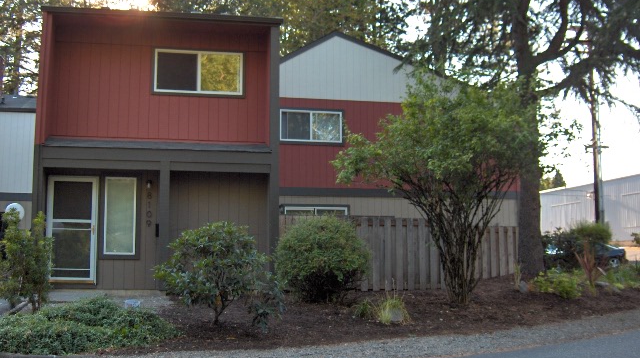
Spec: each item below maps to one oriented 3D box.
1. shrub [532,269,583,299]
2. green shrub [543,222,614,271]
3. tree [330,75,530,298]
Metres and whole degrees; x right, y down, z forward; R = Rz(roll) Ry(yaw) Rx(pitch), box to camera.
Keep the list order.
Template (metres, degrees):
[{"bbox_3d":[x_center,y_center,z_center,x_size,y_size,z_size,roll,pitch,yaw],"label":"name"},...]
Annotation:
[{"bbox_3d":[5.500,2.443,16.700,1.158,0.695,1.000,0,-6,0],"label":"shrub"},{"bbox_3d":[7.349,1.919,20.500,2.047,1.421,1.800,0,-6,0],"label":"green shrub"},{"bbox_3d":[2.329,0.215,14.800,4.146,4.679,3.800,0,-6,0],"label":"tree"}]

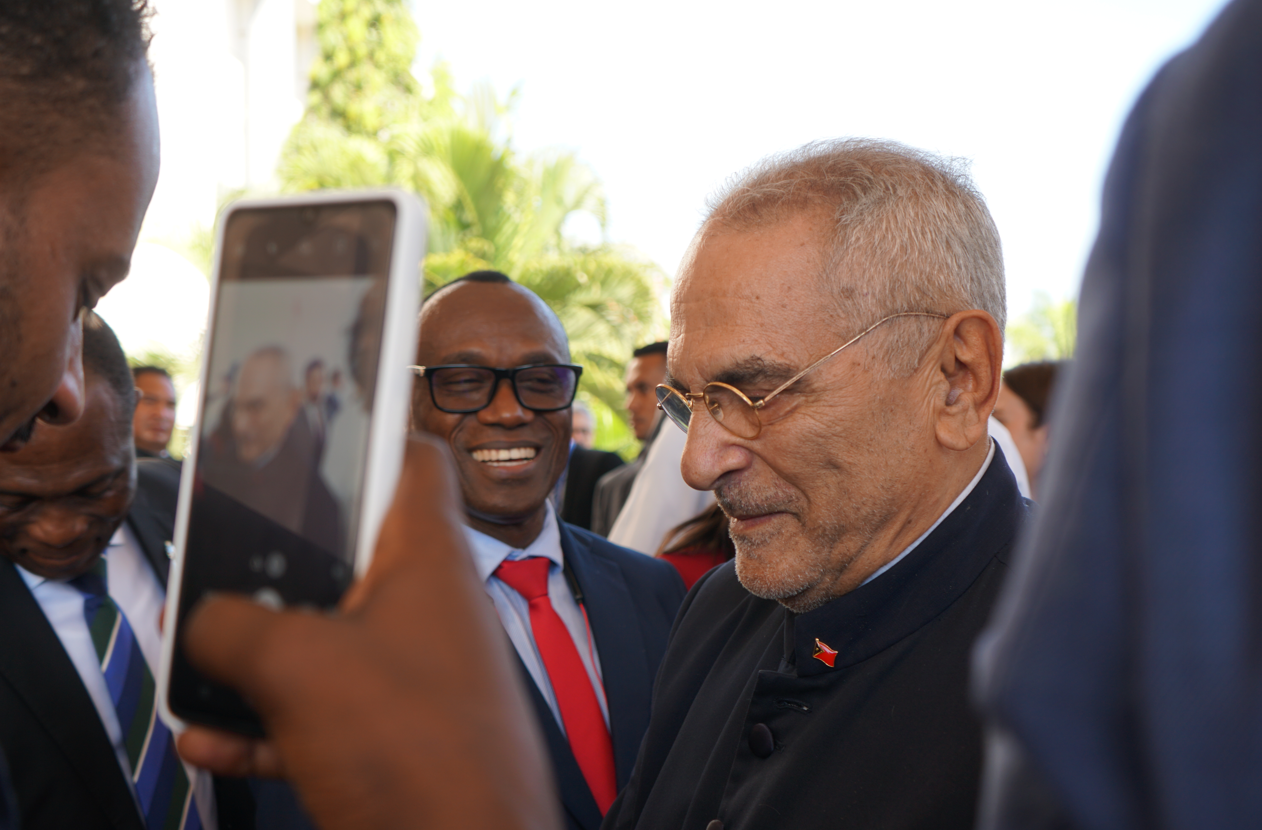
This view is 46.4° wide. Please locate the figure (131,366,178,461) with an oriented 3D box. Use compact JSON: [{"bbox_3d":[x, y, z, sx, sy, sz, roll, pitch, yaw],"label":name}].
[{"bbox_3d":[-1.420,0.730,4.400,0.500,1.730,0.300,0,0,-36],"label":"figure"}]

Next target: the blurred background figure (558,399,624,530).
[{"bbox_3d":[-0.220,0.790,5.700,0.500,1.710,0.300,0,0,7],"label":"blurred background figure"}]

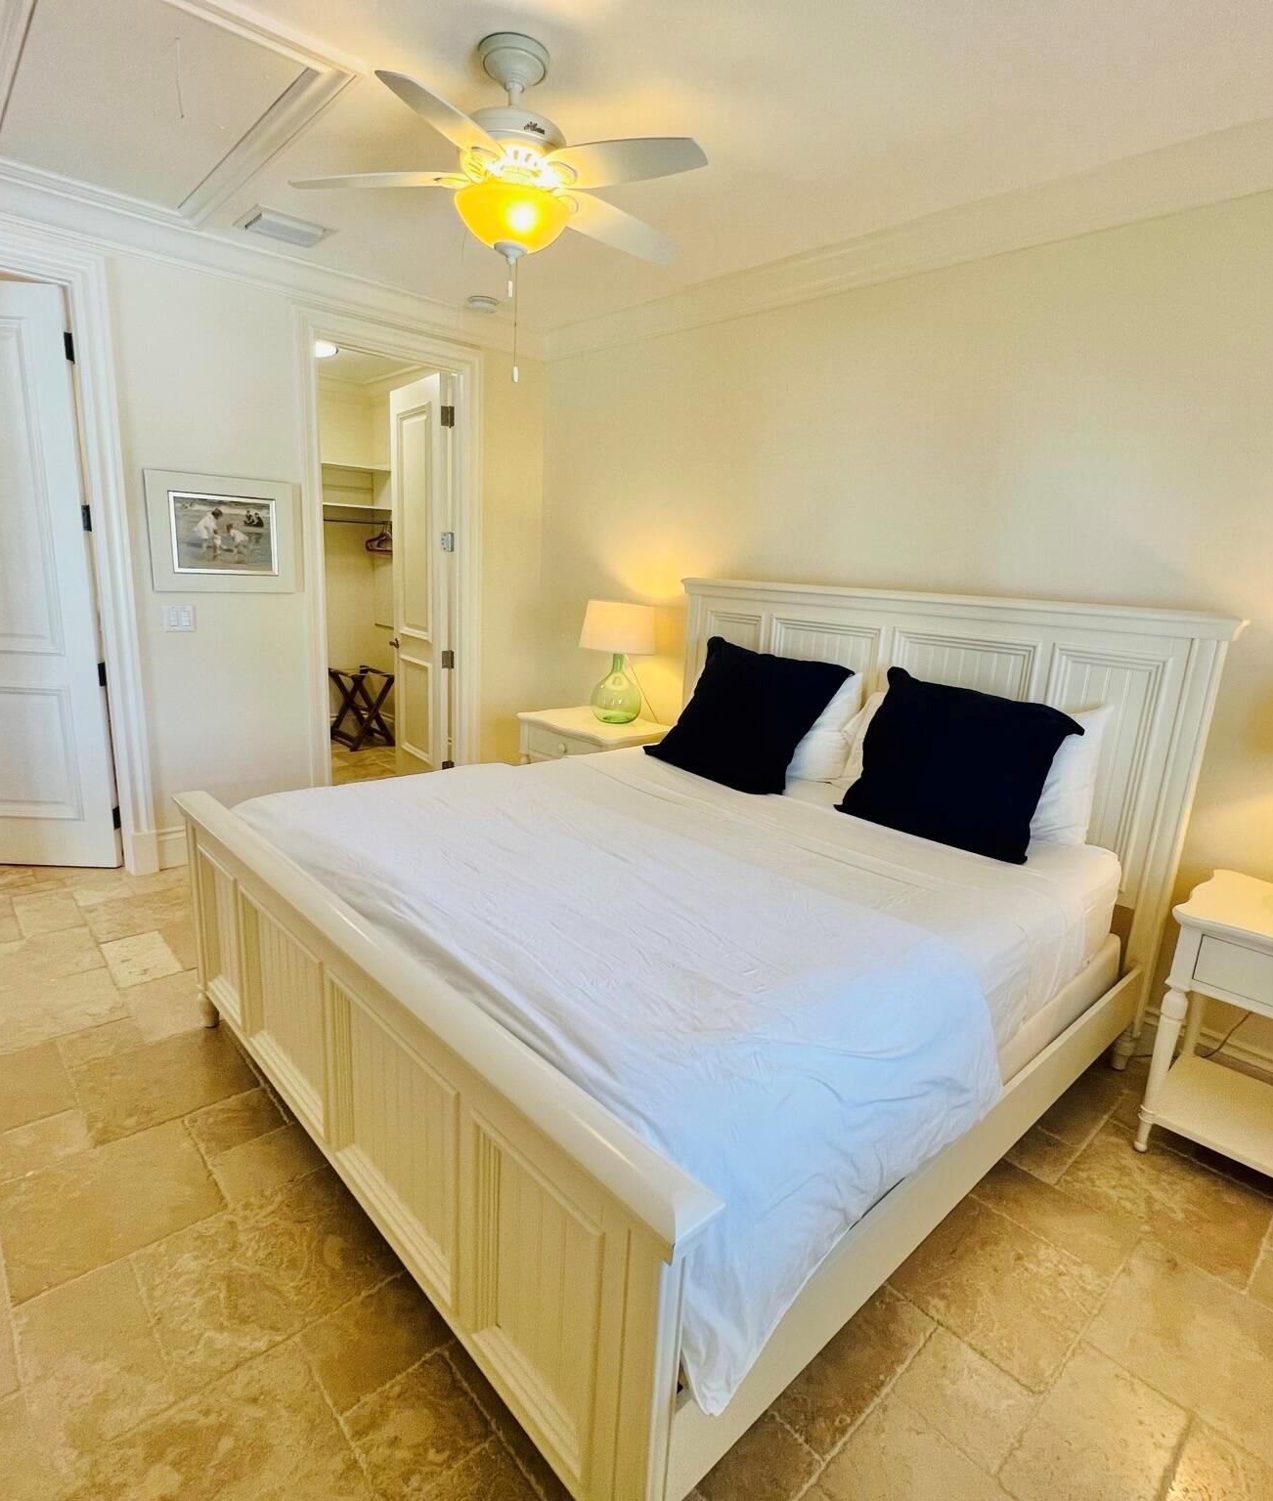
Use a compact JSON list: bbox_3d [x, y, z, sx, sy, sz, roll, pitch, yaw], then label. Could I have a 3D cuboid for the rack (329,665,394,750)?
[{"bbox_3d":[-2.201,-0.337,5.997,0.372,0.544,0.559,-9,19,-43],"label":"rack"}]

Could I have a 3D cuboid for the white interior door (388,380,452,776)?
[{"bbox_3d":[-1.286,-0.893,4.495,0.045,2.400,0.710,-7,17,-37],"label":"white interior door"}]

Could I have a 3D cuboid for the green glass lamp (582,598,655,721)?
[{"bbox_3d":[-0.091,-0.446,3.851,0.385,0.610,0.385,3,14,-1],"label":"green glass lamp"}]

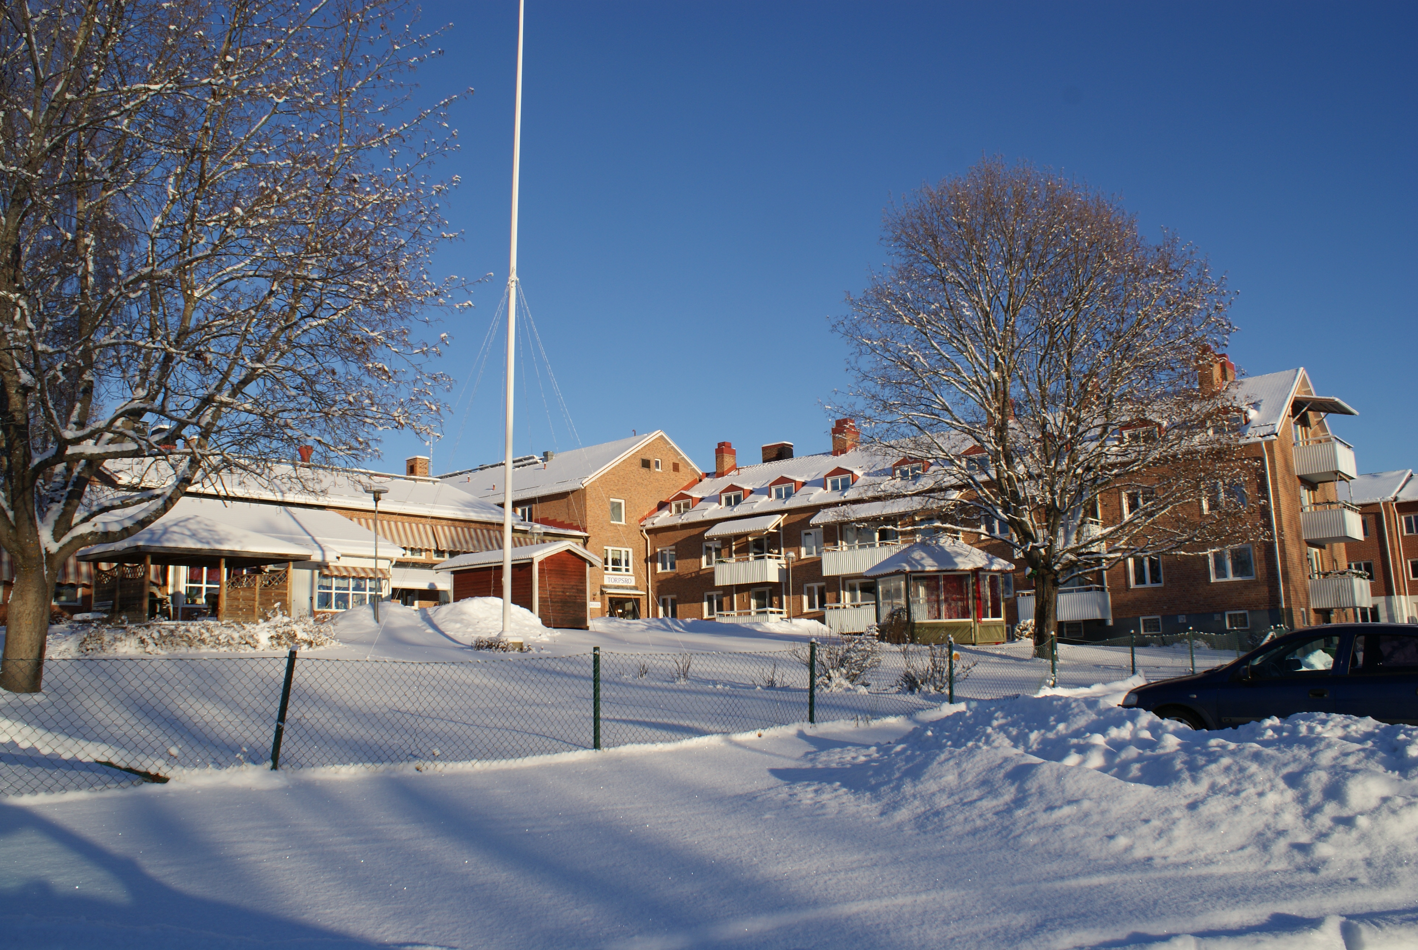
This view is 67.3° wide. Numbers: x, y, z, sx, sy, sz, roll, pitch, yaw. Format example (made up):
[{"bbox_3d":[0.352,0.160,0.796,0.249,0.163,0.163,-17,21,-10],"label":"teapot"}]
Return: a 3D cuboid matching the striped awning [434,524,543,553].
[{"bbox_3d":[-10.999,3.438,54.302,0.650,1.350,6.800,-10,-13,40],"label":"striped awning"}]

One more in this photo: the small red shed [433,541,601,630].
[{"bbox_3d":[-6.122,3.680,33.629,4.700,2.800,3.100,-9,-12,34],"label":"small red shed"}]

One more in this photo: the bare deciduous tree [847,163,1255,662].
[{"bbox_3d":[8.440,-2.005,28.371,11.000,13.500,10.700,-5,-10,17],"label":"bare deciduous tree"}]

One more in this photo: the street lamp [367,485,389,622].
[{"bbox_3d":[-9.343,2.301,30.121,0.680,4.000,0.680,1,-10,-17],"label":"street lamp"}]

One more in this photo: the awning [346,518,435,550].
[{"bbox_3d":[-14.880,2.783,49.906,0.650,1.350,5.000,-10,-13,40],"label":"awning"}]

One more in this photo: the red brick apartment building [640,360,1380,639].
[{"bbox_3d":[13.290,3.036,55.869,35.600,12.600,13.000,-10,-13,40],"label":"red brick apartment building"}]

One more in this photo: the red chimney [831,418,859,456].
[{"bbox_3d":[7.957,-2.077,61.942,1.150,2.300,1.500,-10,-13,40],"label":"red chimney"}]

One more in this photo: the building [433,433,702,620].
[{"bbox_3d":[-11.621,4.989,72.070,24.300,12.500,13.800,-10,-13,40],"label":"building"}]

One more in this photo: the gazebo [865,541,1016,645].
[{"bbox_3d":[7.041,3.674,32.746,4.600,3.150,4.200,-4,-10,12],"label":"gazebo"}]

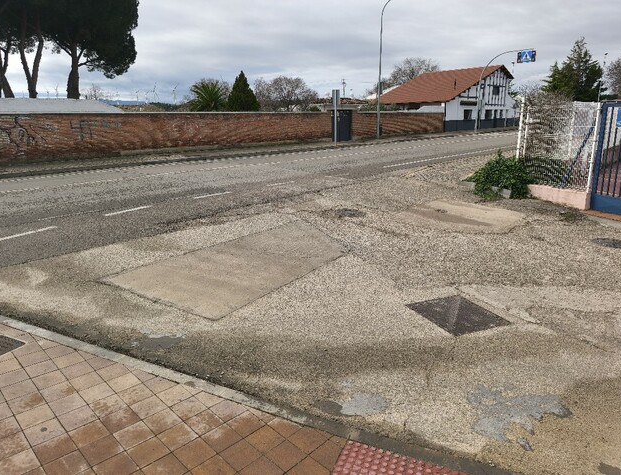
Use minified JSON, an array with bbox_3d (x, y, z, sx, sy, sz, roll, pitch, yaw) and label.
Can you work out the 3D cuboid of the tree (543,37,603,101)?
[{"bbox_3d":[19.570,-11.095,31.186,3.857,6.968,4.265,9,19,29],"label":"tree"}]

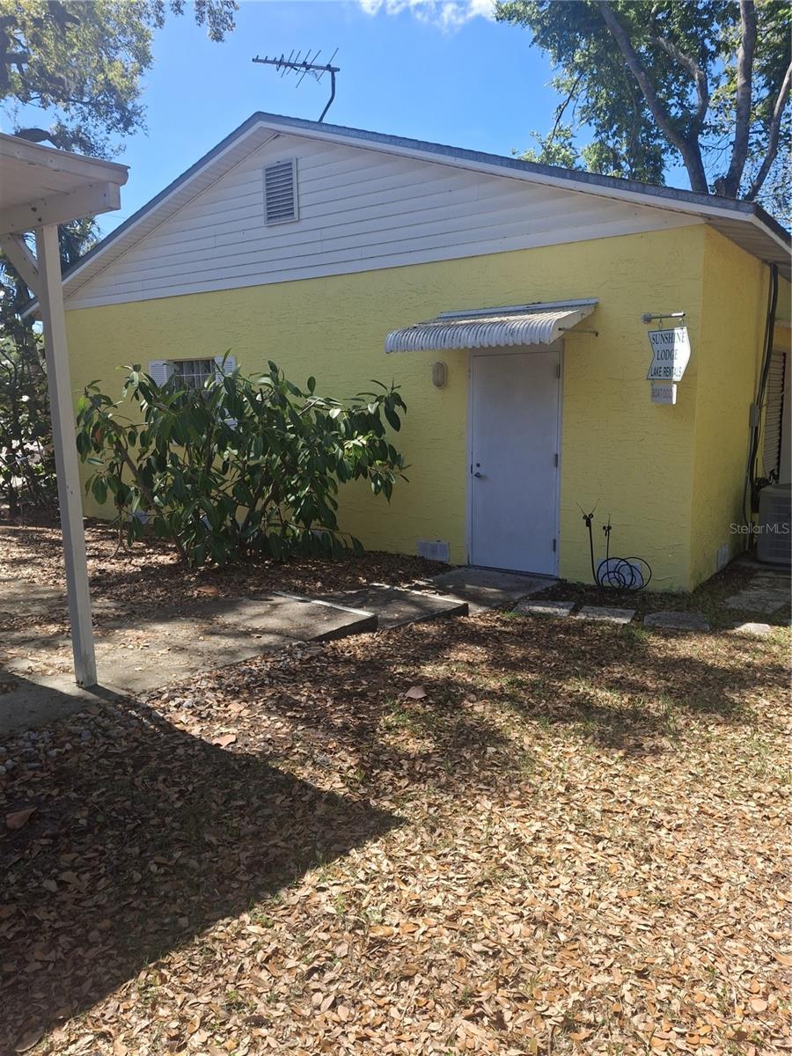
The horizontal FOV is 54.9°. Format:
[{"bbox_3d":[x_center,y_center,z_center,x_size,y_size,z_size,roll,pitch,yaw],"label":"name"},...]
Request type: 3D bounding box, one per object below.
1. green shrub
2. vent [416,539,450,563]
[{"bbox_3d":[-1.849,-0.719,8.356,4.250,2.150,1.650,5,11,33],"label":"green shrub"},{"bbox_3d":[0.399,0.257,8.144,0.375,0.205,0.035,5,11,33],"label":"vent"}]

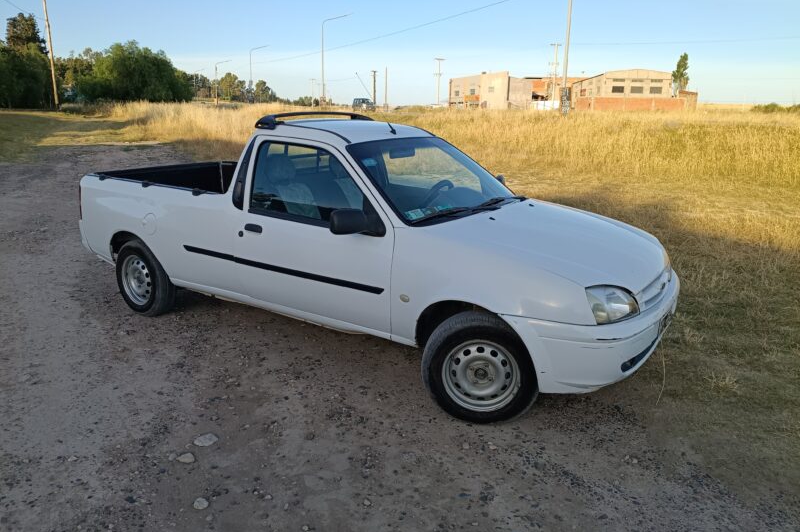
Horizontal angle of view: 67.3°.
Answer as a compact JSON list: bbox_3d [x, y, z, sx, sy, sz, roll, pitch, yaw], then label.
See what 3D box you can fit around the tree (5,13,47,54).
[{"bbox_3d":[-42.620,-23.466,69.862,5.010,11.175,5.010,0,15,0],"label":"tree"}]

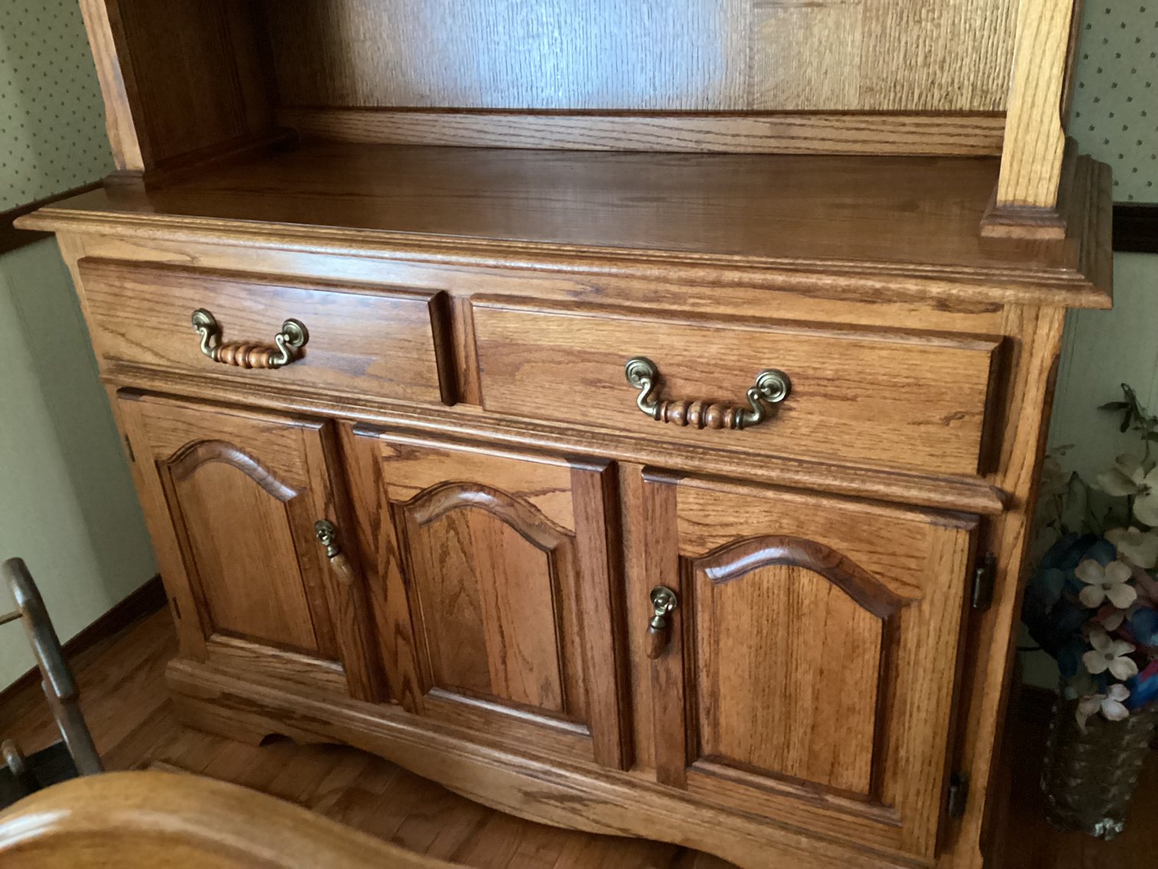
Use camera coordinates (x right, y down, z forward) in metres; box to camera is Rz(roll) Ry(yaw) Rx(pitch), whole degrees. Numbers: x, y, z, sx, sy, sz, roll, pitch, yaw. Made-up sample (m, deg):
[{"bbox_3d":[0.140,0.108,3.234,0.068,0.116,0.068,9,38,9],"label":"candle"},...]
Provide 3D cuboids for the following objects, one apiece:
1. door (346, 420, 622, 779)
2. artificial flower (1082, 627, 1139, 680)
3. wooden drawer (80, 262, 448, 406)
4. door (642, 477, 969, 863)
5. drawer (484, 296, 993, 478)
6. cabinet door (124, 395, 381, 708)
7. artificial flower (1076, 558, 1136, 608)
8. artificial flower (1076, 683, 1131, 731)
[{"bbox_3d":[-0.104,0.203,1.264,0.336,0.432,0.026,8,28,23],"label":"door"},{"bbox_3d":[0.596,0.246,1.163,0.060,0.054,0.037,11,30,29],"label":"artificial flower"},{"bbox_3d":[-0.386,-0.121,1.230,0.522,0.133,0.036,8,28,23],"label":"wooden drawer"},{"bbox_3d":[0.231,0.252,1.114,0.337,0.432,0.028,8,28,23],"label":"door"},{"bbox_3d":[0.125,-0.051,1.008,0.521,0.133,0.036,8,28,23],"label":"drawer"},{"bbox_3d":[-0.447,0.158,1.408,0.341,0.432,0.028,8,28,23],"label":"cabinet door"},{"bbox_3d":[0.578,0.163,1.137,0.066,0.050,0.037,11,29,28],"label":"artificial flower"},{"bbox_3d":[0.604,0.314,1.194,0.060,0.050,0.037,11,30,29],"label":"artificial flower"}]

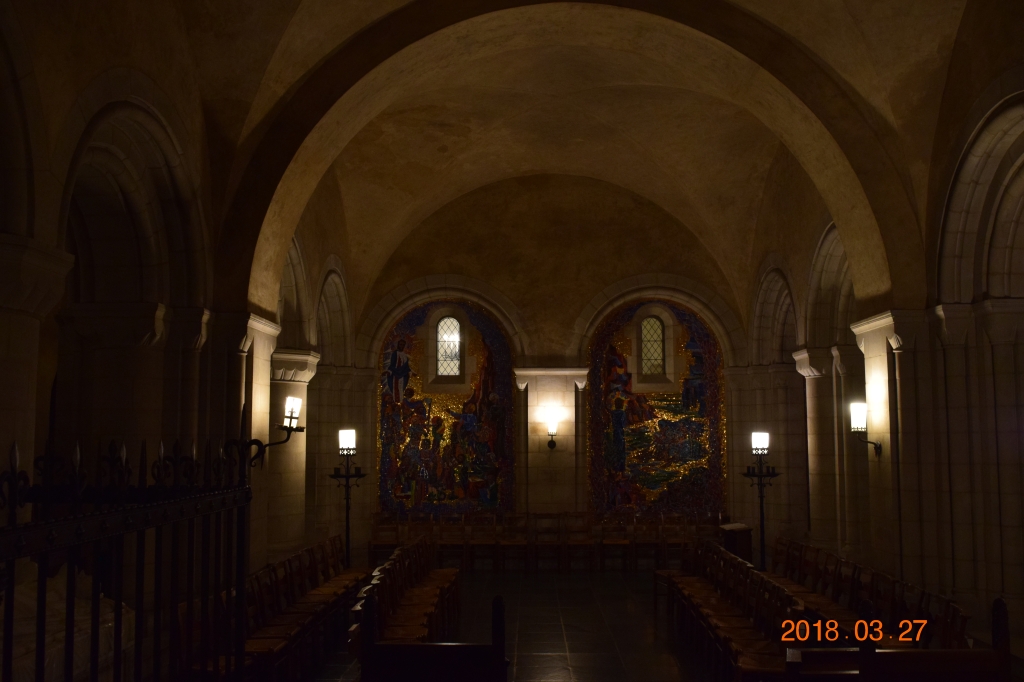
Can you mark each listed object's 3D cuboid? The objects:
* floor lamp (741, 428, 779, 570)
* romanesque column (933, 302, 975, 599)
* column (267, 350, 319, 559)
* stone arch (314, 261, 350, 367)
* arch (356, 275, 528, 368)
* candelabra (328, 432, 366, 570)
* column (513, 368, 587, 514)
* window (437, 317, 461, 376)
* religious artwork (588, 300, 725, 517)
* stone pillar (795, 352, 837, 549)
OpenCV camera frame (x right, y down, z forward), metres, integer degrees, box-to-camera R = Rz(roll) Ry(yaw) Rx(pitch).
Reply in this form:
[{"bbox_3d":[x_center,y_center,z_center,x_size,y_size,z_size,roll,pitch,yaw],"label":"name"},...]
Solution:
[{"bbox_3d":[3.351,2.240,12.643,0.483,2.005,0.483,0,-6,1],"label":"floor lamp"},{"bbox_3d":[3.829,0.953,8.122,0.260,2.546,0.260,0,-6,1],"label":"romanesque column"},{"bbox_3d":[-2.585,1.610,11.091,0.590,2.974,0.500,0,-6,1],"label":"column"},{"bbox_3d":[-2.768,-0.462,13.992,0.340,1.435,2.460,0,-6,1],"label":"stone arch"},{"bbox_3d":[-1.034,-0.273,14.192,2.568,1.411,0.420,0,-6,1],"label":"arch"},{"bbox_3d":[-2.235,2.233,12.760,0.512,2.064,0.512,0,-6,1],"label":"candelabra"},{"bbox_3d":[0.584,1.896,13.951,1.083,2.961,0.500,0,-6,1],"label":"column"},{"bbox_3d":[-1.056,0.090,15.592,0.406,1.002,0.100,0,-6,1],"label":"window"},{"bbox_3d":[2.322,1.116,15.171,2.220,3.582,0.120,0,-6,1],"label":"religious artwork"},{"bbox_3d":[3.951,1.378,12.178,0.400,2.582,0.520,0,-6,1],"label":"stone pillar"}]

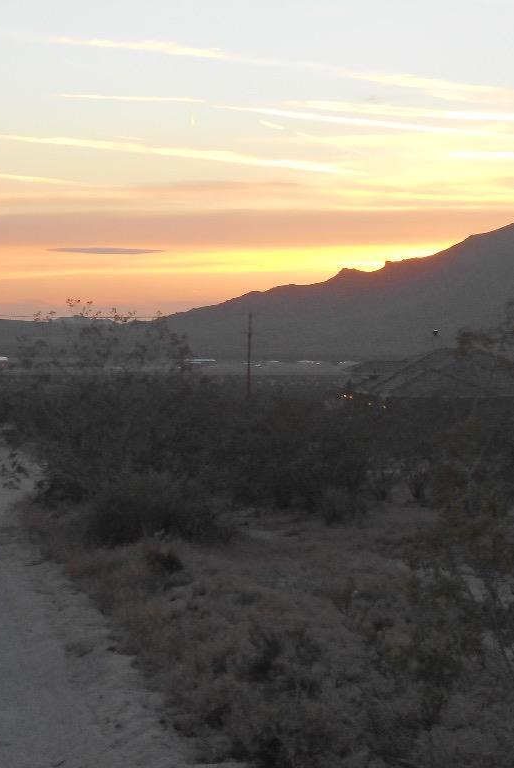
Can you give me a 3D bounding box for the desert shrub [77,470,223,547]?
[{"bbox_3d":[-1.174,1.412,25.500,1.633,0.885,1.400,0,1,0],"label":"desert shrub"}]

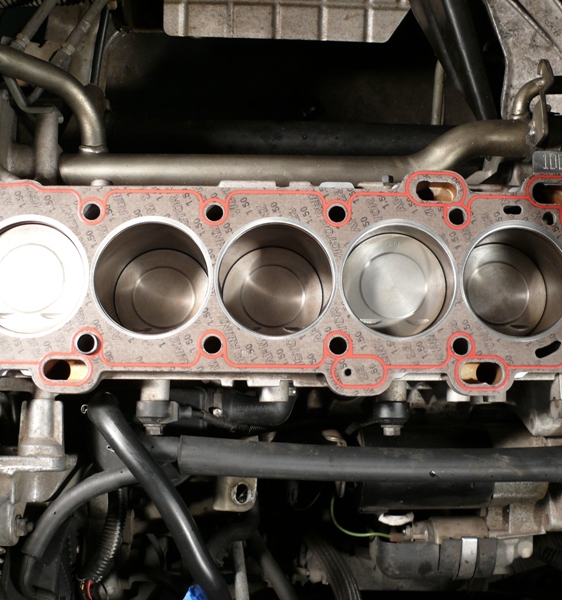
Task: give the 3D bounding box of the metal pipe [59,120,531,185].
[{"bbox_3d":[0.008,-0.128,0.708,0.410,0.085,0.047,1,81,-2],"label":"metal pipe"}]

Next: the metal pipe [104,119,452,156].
[{"bbox_3d":[-0.003,-0.168,0.855,0.368,0.046,0.043,1,81,-2],"label":"metal pipe"}]

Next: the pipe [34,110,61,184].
[{"bbox_3d":[-0.209,-0.133,0.715,0.022,0.020,0.065,1,81,-2],"label":"pipe"}]

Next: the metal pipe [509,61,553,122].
[{"bbox_3d":[0.206,-0.172,0.662,0.031,0.037,0.040,1,81,-2],"label":"metal pipe"}]

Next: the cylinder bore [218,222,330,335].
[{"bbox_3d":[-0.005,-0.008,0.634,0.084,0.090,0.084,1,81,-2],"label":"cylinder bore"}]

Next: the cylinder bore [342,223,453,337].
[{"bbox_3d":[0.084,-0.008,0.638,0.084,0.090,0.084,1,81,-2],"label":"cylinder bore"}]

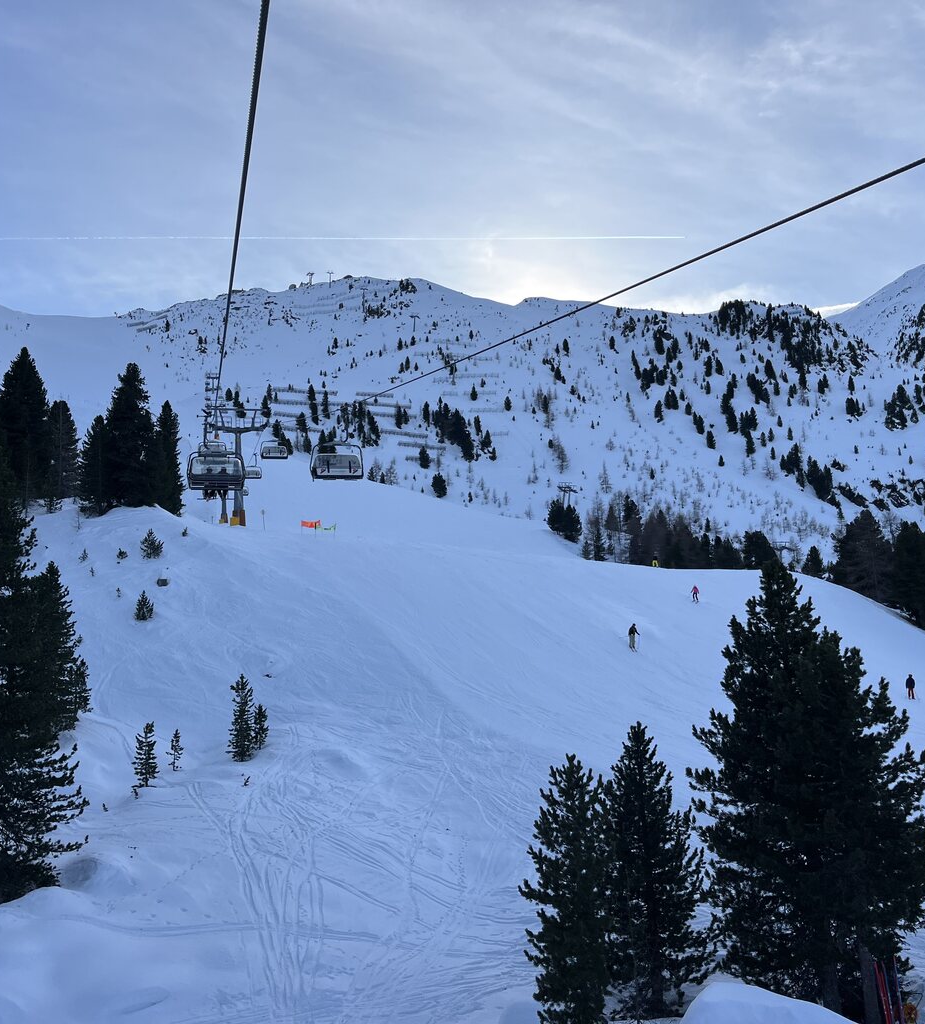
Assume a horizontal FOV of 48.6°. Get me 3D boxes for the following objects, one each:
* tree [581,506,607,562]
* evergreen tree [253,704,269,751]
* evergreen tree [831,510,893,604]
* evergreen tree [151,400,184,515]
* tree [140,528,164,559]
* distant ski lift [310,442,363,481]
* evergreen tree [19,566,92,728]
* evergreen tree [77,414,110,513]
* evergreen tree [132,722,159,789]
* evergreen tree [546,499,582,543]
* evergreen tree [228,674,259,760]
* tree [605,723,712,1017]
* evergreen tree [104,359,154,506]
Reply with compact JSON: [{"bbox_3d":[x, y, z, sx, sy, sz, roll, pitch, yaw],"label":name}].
[{"bbox_3d":[18.378,3.046,143.494,3.731,8.104,3.619,-2,-7,0],"label":"tree"},{"bbox_3d":[-6.032,6.431,30.689,0.470,1.380,0.470,0,-8,-11],"label":"evergreen tree"},{"bbox_3d":[50.157,5.881,130.748,8.160,12.271,7.915,-2,-7,0],"label":"evergreen tree"},{"bbox_3d":[-23.800,-4.418,82.613,2.559,9.516,2.687,0,-8,-16],"label":"evergreen tree"},{"bbox_3d":[-17.920,1.781,59.109,1.414,1.791,1.372,-2,-7,0],"label":"tree"},{"bbox_3d":[-5.916,-2.372,48.000,2.450,1.750,1.300,0,-7,-14],"label":"distant ski lift"},{"bbox_3d":[-13.659,4.455,34.341,2.358,5.600,2.287,-2,-7,0],"label":"evergreen tree"},{"bbox_3d":[-27.841,-3.655,78.474,3.102,7.779,3.009,-2,-7,0],"label":"evergreen tree"},{"bbox_3d":[-9.130,7.004,29.614,0.770,1.871,0.747,-2,-7,0],"label":"evergreen tree"},{"bbox_3d":[14.941,1.321,150.427,5.293,6.623,4.764,-2,-7,6],"label":"evergreen tree"},{"bbox_3d":[-6.431,6.017,30.161,0.890,2.499,0.890,0,-8,-12],"label":"evergreen tree"},{"bbox_3d":[3.885,6.991,20.356,2.080,5.520,2.080,-3,-8,10],"label":"tree"},{"bbox_3d":[-25.798,-5.979,79.709,4.311,11.641,4.182,-2,-7,0],"label":"evergreen tree"}]

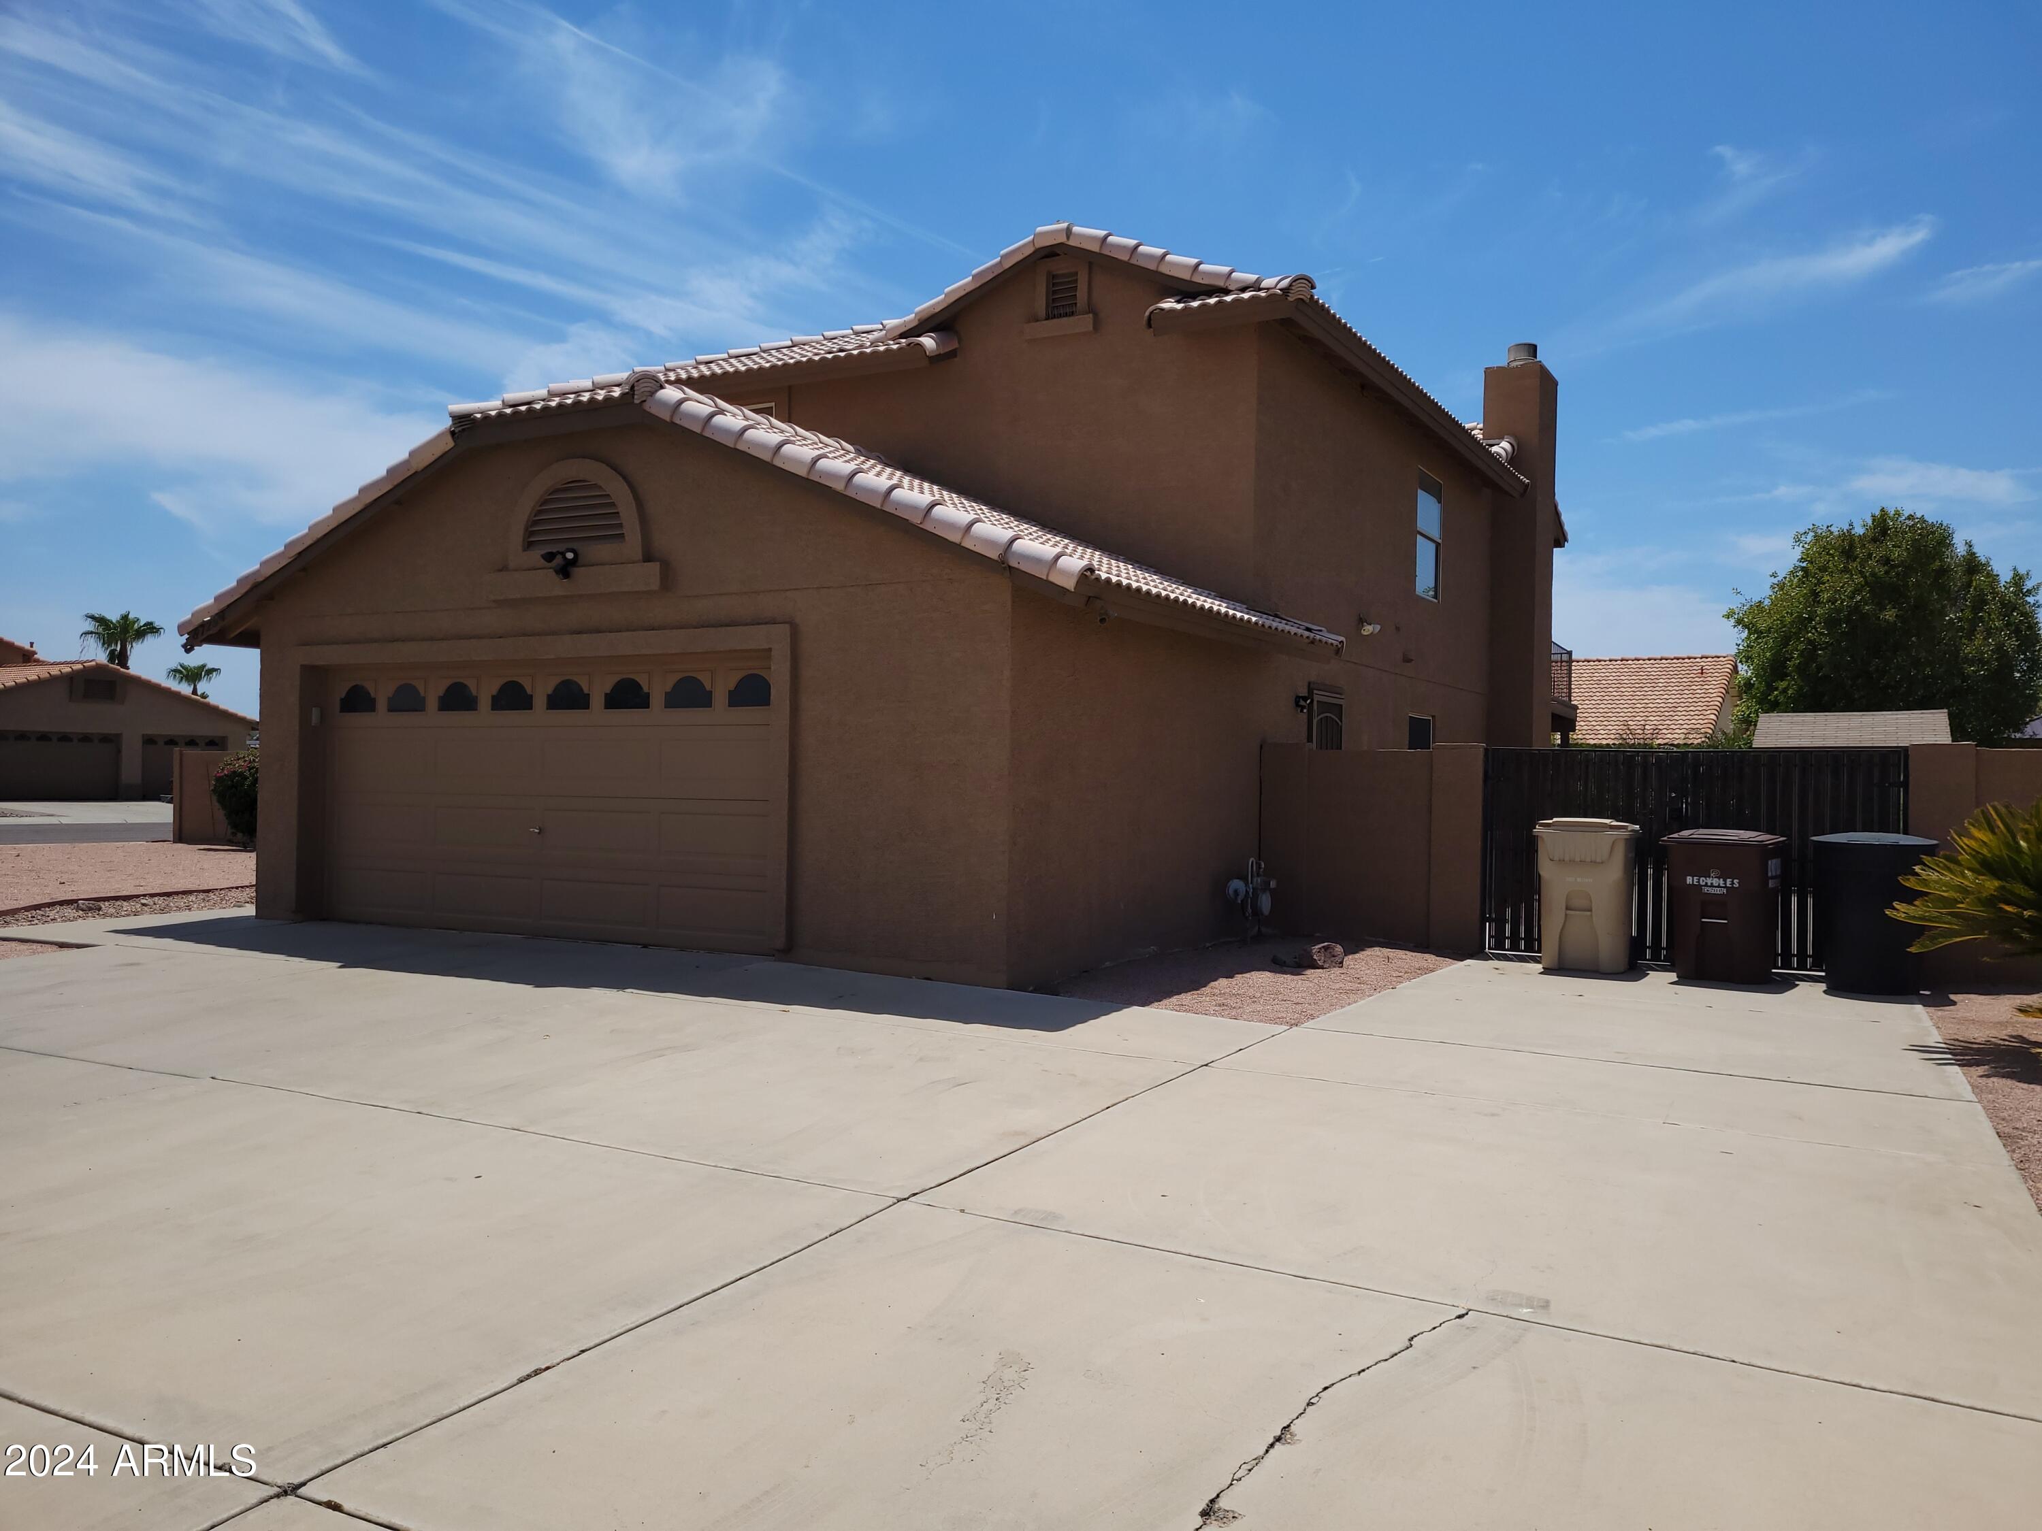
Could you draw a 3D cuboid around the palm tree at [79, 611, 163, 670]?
[{"bbox_3d":[-40.995,-2.901,70.007,3.900,8.000,3.900,1,0,28],"label":"palm tree"}]

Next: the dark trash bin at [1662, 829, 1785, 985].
[{"bbox_3d":[5.256,1.012,11.401,0.735,1.100,0.850,1,0,32],"label":"dark trash bin"}]

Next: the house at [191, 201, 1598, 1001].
[{"bbox_3d":[0.633,-2.403,19.518,9.500,7.800,18.400,1,0,28],"label":"house"}]

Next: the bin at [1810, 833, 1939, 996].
[{"bbox_3d":[6.021,1.019,10.788,0.780,1.100,0.820,1,0,28],"label":"bin"}]

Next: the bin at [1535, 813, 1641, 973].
[{"bbox_3d":[4.403,0.983,11.810,0.700,1.140,0.840,1,0,28],"label":"bin"}]

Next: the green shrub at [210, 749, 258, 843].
[{"bbox_3d":[-14.144,0.603,28.300,1.650,1.800,1.650,1,0,28],"label":"green shrub"}]

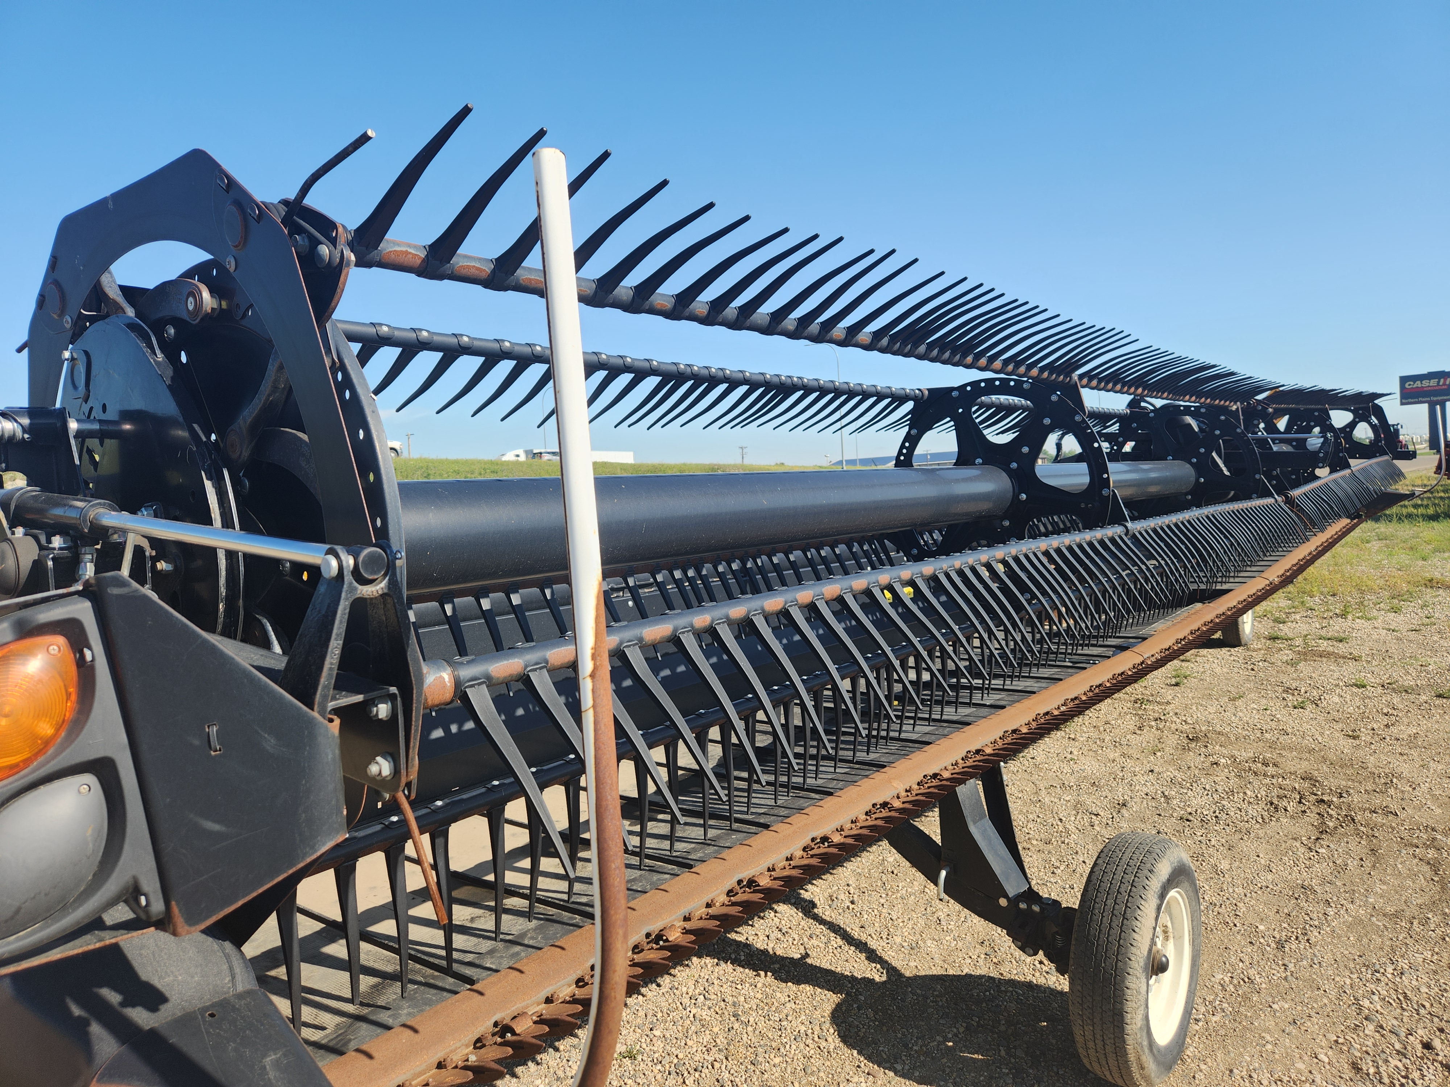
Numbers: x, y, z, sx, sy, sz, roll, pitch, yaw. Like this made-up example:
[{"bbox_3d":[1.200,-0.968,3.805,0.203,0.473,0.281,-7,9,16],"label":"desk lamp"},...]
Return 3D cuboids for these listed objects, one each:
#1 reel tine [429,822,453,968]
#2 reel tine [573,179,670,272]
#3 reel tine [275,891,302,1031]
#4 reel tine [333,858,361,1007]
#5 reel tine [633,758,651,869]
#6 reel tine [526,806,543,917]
[{"bbox_3d":[-0.529,0.671,1.822,0.036,0.283,0.031,0,4,39],"label":"reel tine"},{"bbox_3d":[-0.181,-0.498,1.543,0.268,0.042,0.032,-29,-14,37],"label":"reel tine"},{"bbox_3d":[-0.712,0.681,1.587,0.036,0.246,0.031,-3,2,39],"label":"reel tine"},{"bbox_3d":[-0.649,0.679,1.675,0.036,0.255,0.031,1,5,39],"label":"reel tine"},{"bbox_3d":[-0.195,0.625,2.250,0.036,0.283,0.031,5,8,39],"label":"reel tine"},{"bbox_3d":[-0.399,0.650,2.006,0.036,0.279,0.031,7,9,38],"label":"reel tine"}]

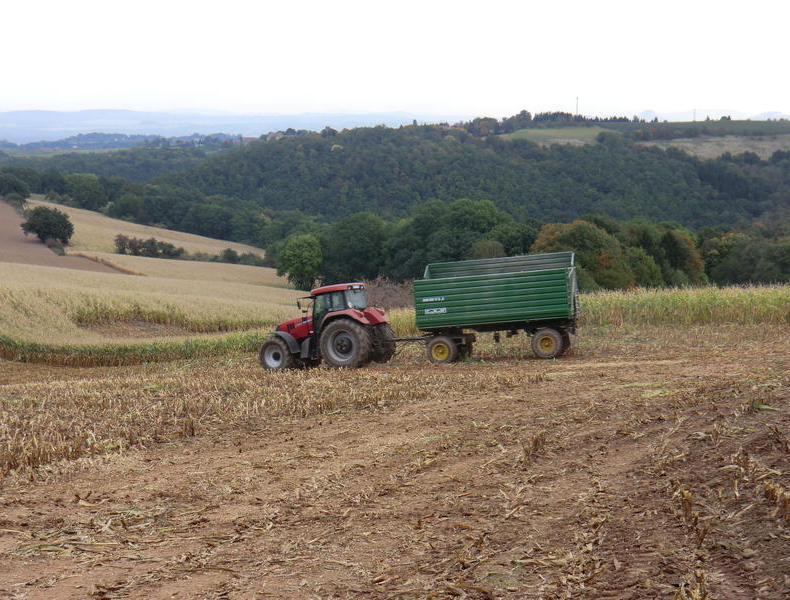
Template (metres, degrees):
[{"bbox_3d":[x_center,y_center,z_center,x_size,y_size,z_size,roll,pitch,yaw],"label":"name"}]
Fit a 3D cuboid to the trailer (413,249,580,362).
[{"bbox_3d":[3.900,0.377,56.966,5.875,3.743,2.500,-4,0,13],"label":"trailer"}]

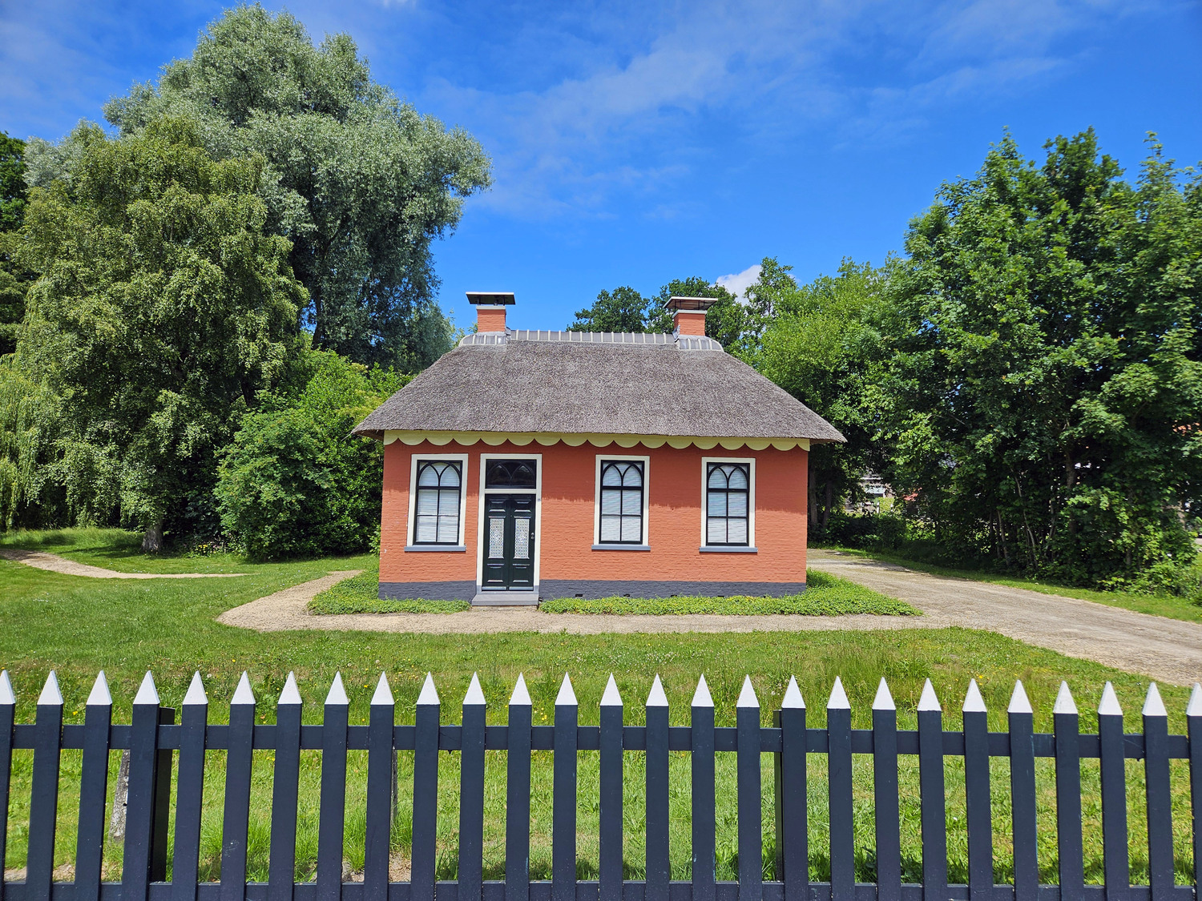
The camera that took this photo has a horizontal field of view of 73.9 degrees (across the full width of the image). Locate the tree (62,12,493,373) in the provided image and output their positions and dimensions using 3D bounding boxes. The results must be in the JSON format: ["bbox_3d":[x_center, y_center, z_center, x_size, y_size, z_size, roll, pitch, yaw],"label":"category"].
[{"bbox_3d":[-16.154,-9.001,39.344,20.000,27.320,18.000,1,-5,0],"label":"tree"}]

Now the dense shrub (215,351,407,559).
[{"bbox_3d":[-10.341,0.131,28.373,6.900,7.470,5.600,1,-5,0],"label":"dense shrub"}]

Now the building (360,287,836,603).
[{"bbox_3d":[-0.147,-0.201,18.074,9.590,6.750,5.300,1,-5,-5],"label":"building"}]

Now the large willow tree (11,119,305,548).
[{"bbox_3d":[-17.721,-4.779,31.976,11.300,17.680,10.300,1,-5,0],"label":"large willow tree"}]

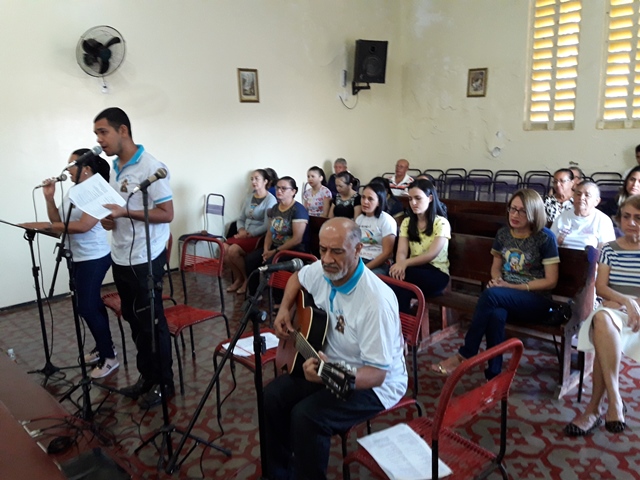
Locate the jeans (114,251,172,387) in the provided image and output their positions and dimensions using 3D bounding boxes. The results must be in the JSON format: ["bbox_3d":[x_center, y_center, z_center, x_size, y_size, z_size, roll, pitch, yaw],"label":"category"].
[{"bbox_3d":[-1.080,0.446,3.169,0.380,0.920,0.290,9,16,41],"label":"jeans"}]

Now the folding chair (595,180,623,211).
[{"bbox_3d":[3.239,-0.210,5.933,0.400,0.900,0.480,9,16,41],"label":"folding chair"}]

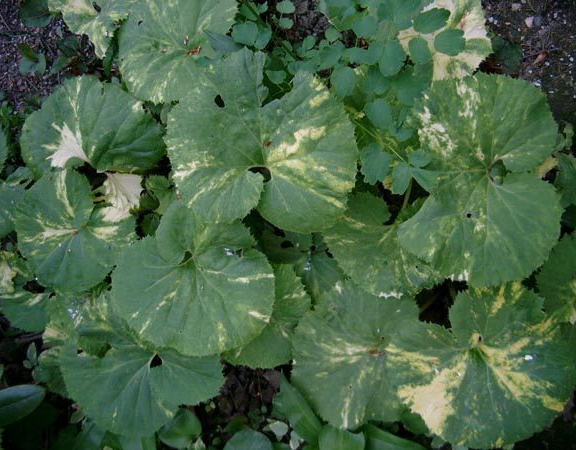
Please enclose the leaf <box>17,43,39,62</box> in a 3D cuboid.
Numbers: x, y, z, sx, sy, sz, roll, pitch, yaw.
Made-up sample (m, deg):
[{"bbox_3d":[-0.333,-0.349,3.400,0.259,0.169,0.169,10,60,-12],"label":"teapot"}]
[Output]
[{"bbox_3d":[-0.426,-0.282,1.050,0.040,0.012,0.026,41,68,12],"label":"leaf"}]

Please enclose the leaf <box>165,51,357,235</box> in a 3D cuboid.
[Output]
[{"bbox_3d":[-0.041,-0.125,0.950,0.285,0.055,0.285,3,71,1],"label":"leaf"}]

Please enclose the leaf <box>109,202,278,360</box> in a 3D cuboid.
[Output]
[{"bbox_3d":[-0.110,0.063,0.740,0.190,0.045,0.185,-37,75,-14],"label":"leaf"}]

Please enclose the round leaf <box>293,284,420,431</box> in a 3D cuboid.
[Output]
[{"bbox_3d":[0.112,0.188,0.940,0.215,0.040,0.220,0,67,0],"label":"round leaf"}]

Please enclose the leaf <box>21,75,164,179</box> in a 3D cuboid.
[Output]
[{"bbox_3d":[-0.320,-0.160,1.050,0.235,0.060,0.190,5,62,3],"label":"leaf"}]

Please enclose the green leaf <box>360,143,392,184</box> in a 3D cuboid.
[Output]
[{"bbox_3d":[0.115,-0.080,0.830,0.041,0.013,0.054,15,67,6],"label":"green leaf"}]

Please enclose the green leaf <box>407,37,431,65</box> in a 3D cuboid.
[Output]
[{"bbox_3d":[0.182,-0.241,0.890,0.030,0.011,0.039,-5,66,-2],"label":"green leaf"}]

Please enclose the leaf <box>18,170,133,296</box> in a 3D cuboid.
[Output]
[{"bbox_3d":[-0.272,0.008,0.820,0.152,0.040,0.150,35,70,11],"label":"leaf"}]

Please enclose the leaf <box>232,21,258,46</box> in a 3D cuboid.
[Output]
[{"bbox_3d":[-0.076,-0.343,1.150,0.046,0.010,0.048,-28,66,-13],"label":"leaf"}]

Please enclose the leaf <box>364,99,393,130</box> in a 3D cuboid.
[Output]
[{"bbox_3d":[0.121,-0.146,0.850,0.037,0.012,0.042,-32,70,-13],"label":"leaf"}]

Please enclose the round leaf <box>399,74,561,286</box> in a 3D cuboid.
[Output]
[{"bbox_3d":[0.240,-0.056,0.800,0.205,0.055,0.270,0,74,3],"label":"round leaf"}]

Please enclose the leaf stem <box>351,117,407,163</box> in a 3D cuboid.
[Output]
[{"bbox_3d":[0.150,-0.141,1.060,0.120,0.008,0.008,39,85,15],"label":"leaf stem"}]

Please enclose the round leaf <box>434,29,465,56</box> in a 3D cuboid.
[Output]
[{"bbox_3d":[0.227,-0.255,0.900,0.044,0.012,0.037,-11,67,-5],"label":"round leaf"}]

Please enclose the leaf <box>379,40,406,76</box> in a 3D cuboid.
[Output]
[{"bbox_3d":[0.144,-0.229,0.880,0.037,0.013,0.051,-2,66,-1],"label":"leaf"}]

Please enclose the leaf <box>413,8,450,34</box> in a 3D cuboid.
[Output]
[{"bbox_3d":[0.246,-0.349,1.100,0.064,0.010,0.042,-26,66,-12],"label":"leaf"}]

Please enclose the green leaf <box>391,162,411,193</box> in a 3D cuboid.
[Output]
[{"bbox_3d":[0.146,-0.060,0.830,0.026,0.010,0.043,17,67,7],"label":"green leaf"}]

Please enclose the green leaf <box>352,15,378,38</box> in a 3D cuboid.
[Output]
[{"bbox_3d":[0.135,-0.347,1.120,0.045,0.010,0.047,5,63,3],"label":"green leaf"}]

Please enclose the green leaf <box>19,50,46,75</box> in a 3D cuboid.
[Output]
[{"bbox_3d":[-0.506,-0.320,1.270,0.055,0.012,0.052,-10,64,-5],"label":"green leaf"}]

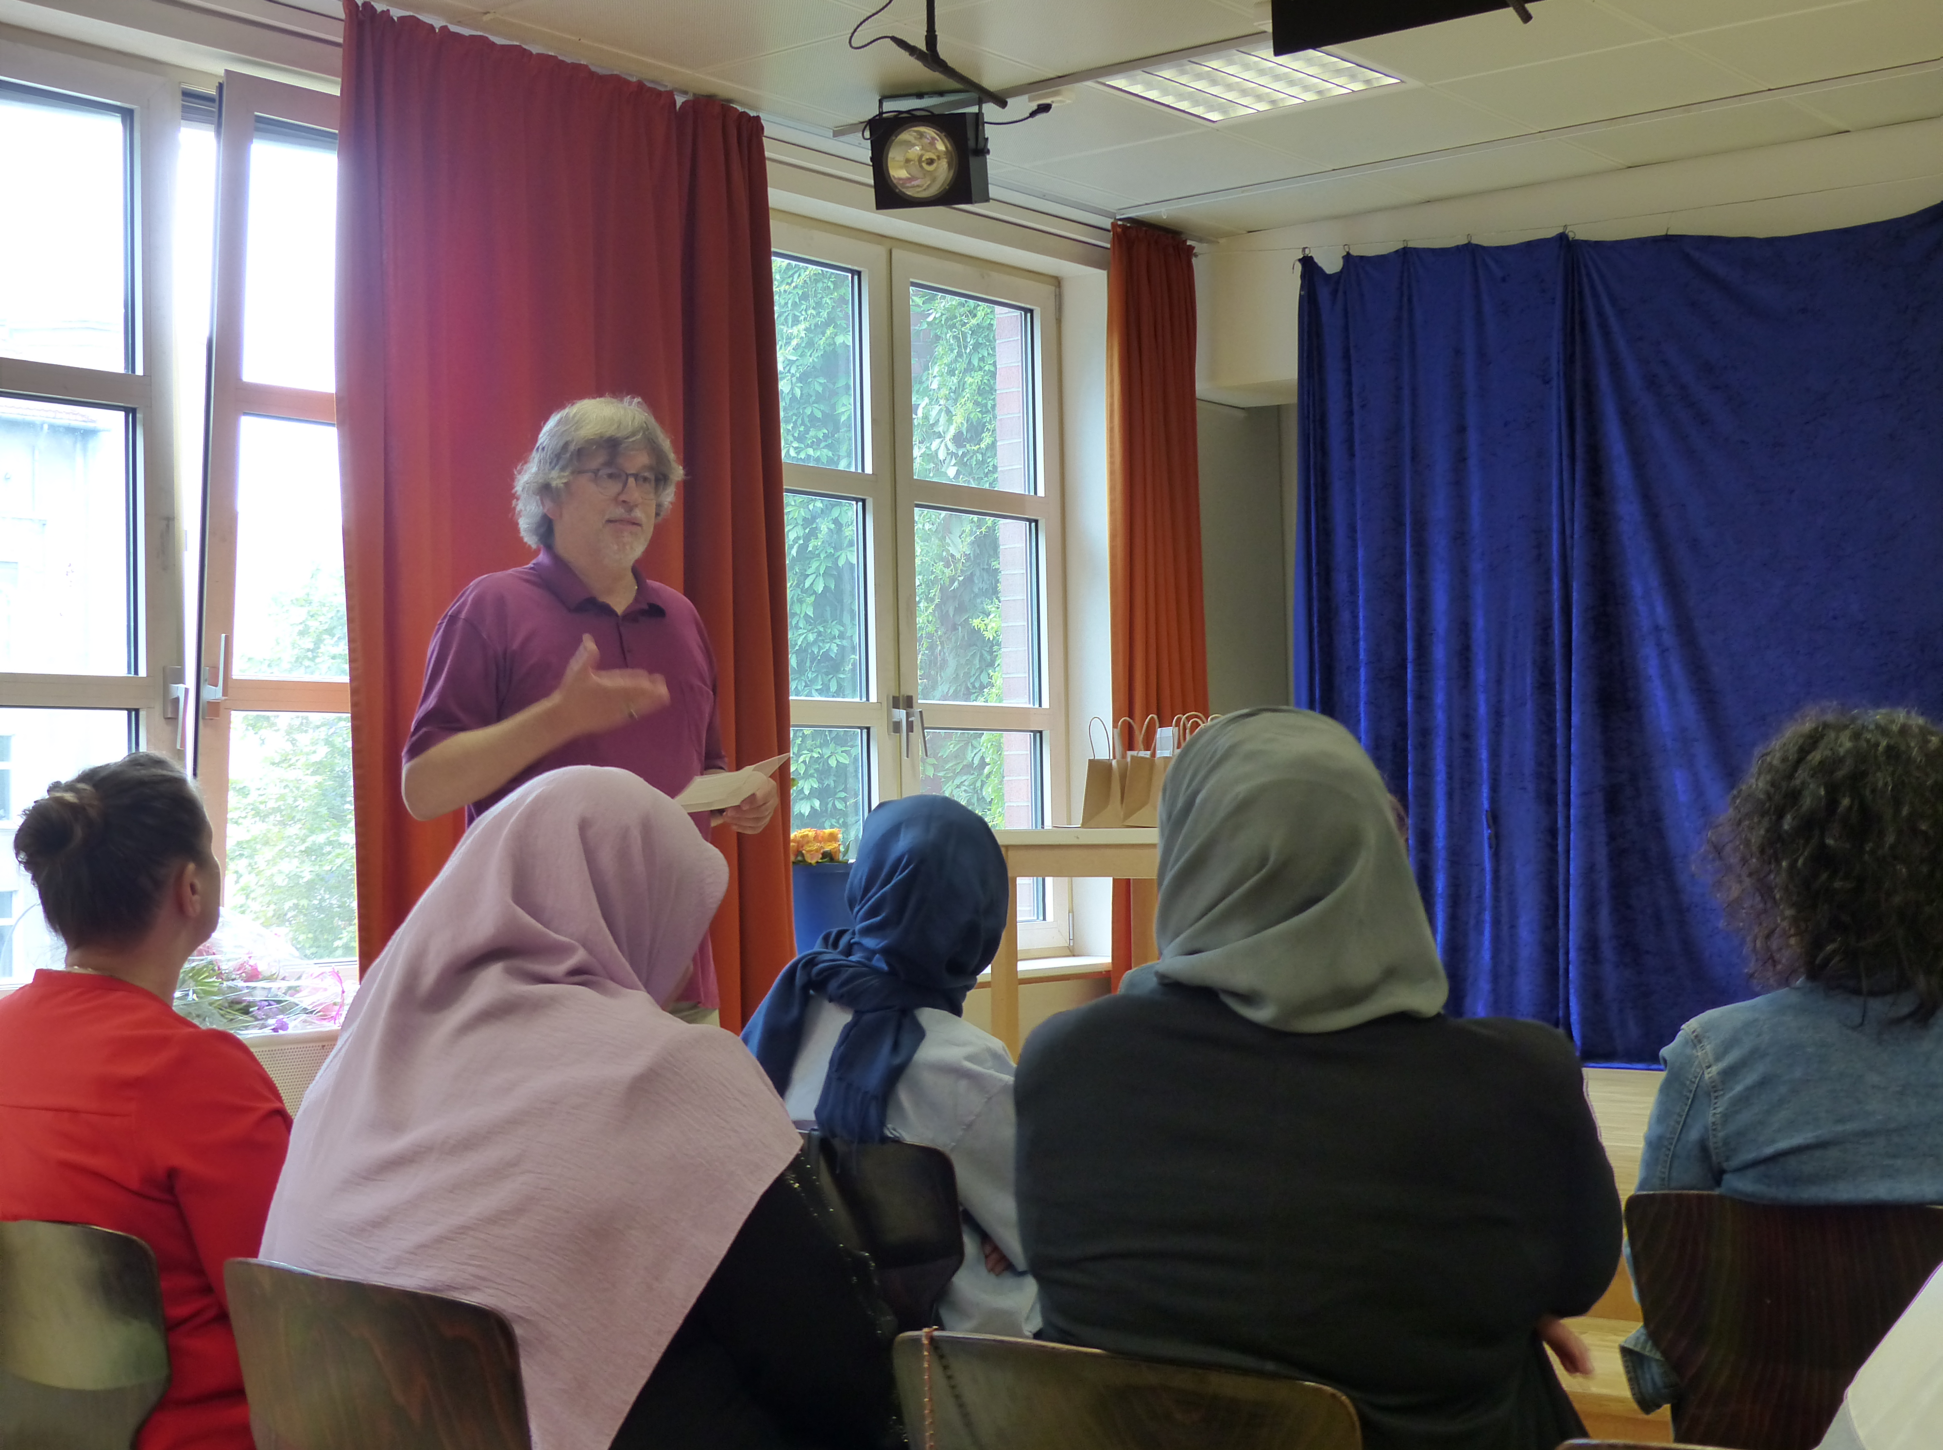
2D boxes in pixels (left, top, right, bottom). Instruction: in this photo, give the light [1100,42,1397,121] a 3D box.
[{"bbox_3d":[0.690,-1.597,6.789,0.610,0.070,0.600,-3,-3,39],"label":"light"}]

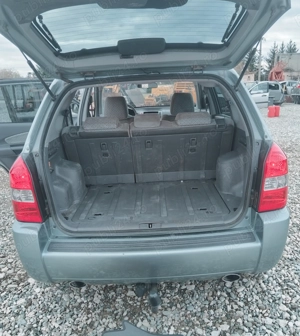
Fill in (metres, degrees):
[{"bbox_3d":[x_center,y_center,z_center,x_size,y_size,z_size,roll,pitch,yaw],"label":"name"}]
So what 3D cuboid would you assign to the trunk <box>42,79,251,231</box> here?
[{"bbox_3d":[-0.017,-0.140,2.078,1.300,0.940,0.760,-3,16,2],"label":"trunk"}]

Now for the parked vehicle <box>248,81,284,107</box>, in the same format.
[{"bbox_3d":[4.979,-4.079,16.521,3.950,1.440,1.700,0,16,13],"label":"parked vehicle"}]

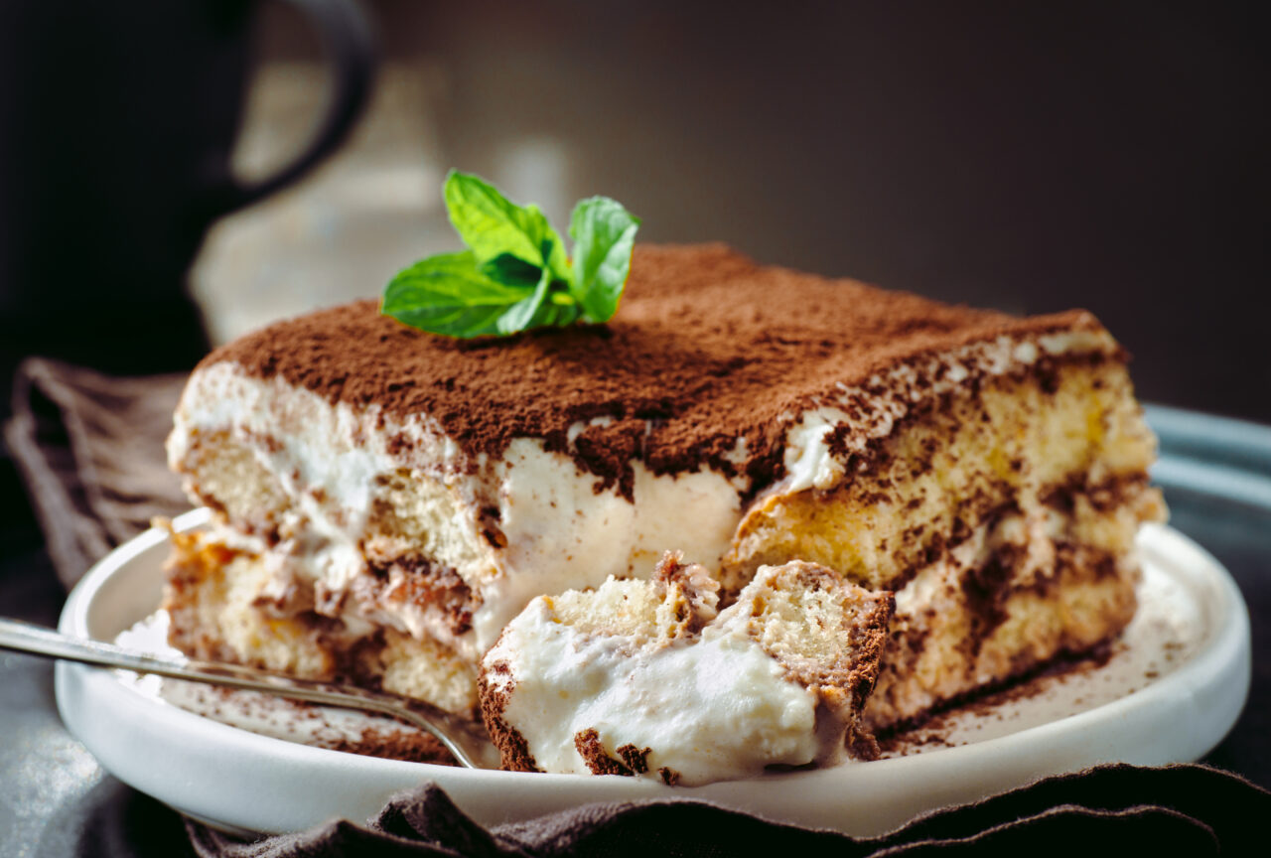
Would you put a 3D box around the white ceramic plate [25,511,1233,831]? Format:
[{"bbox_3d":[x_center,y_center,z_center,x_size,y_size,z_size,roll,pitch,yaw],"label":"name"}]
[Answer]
[{"bbox_3d":[0.002,0.030,0.560,0.160,0.017,0.160,-1,14,0],"label":"white ceramic plate"}]

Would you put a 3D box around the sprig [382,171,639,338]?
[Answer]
[{"bbox_3d":[-0.017,-0.024,0.573,0.035,0.019,0.025,-1,14,0],"label":"sprig"}]

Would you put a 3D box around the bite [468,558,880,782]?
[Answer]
[{"bbox_3d":[0.006,0.028,0.513,0.050,0.028,0.032,-1,14,0],"label":"bite"}]

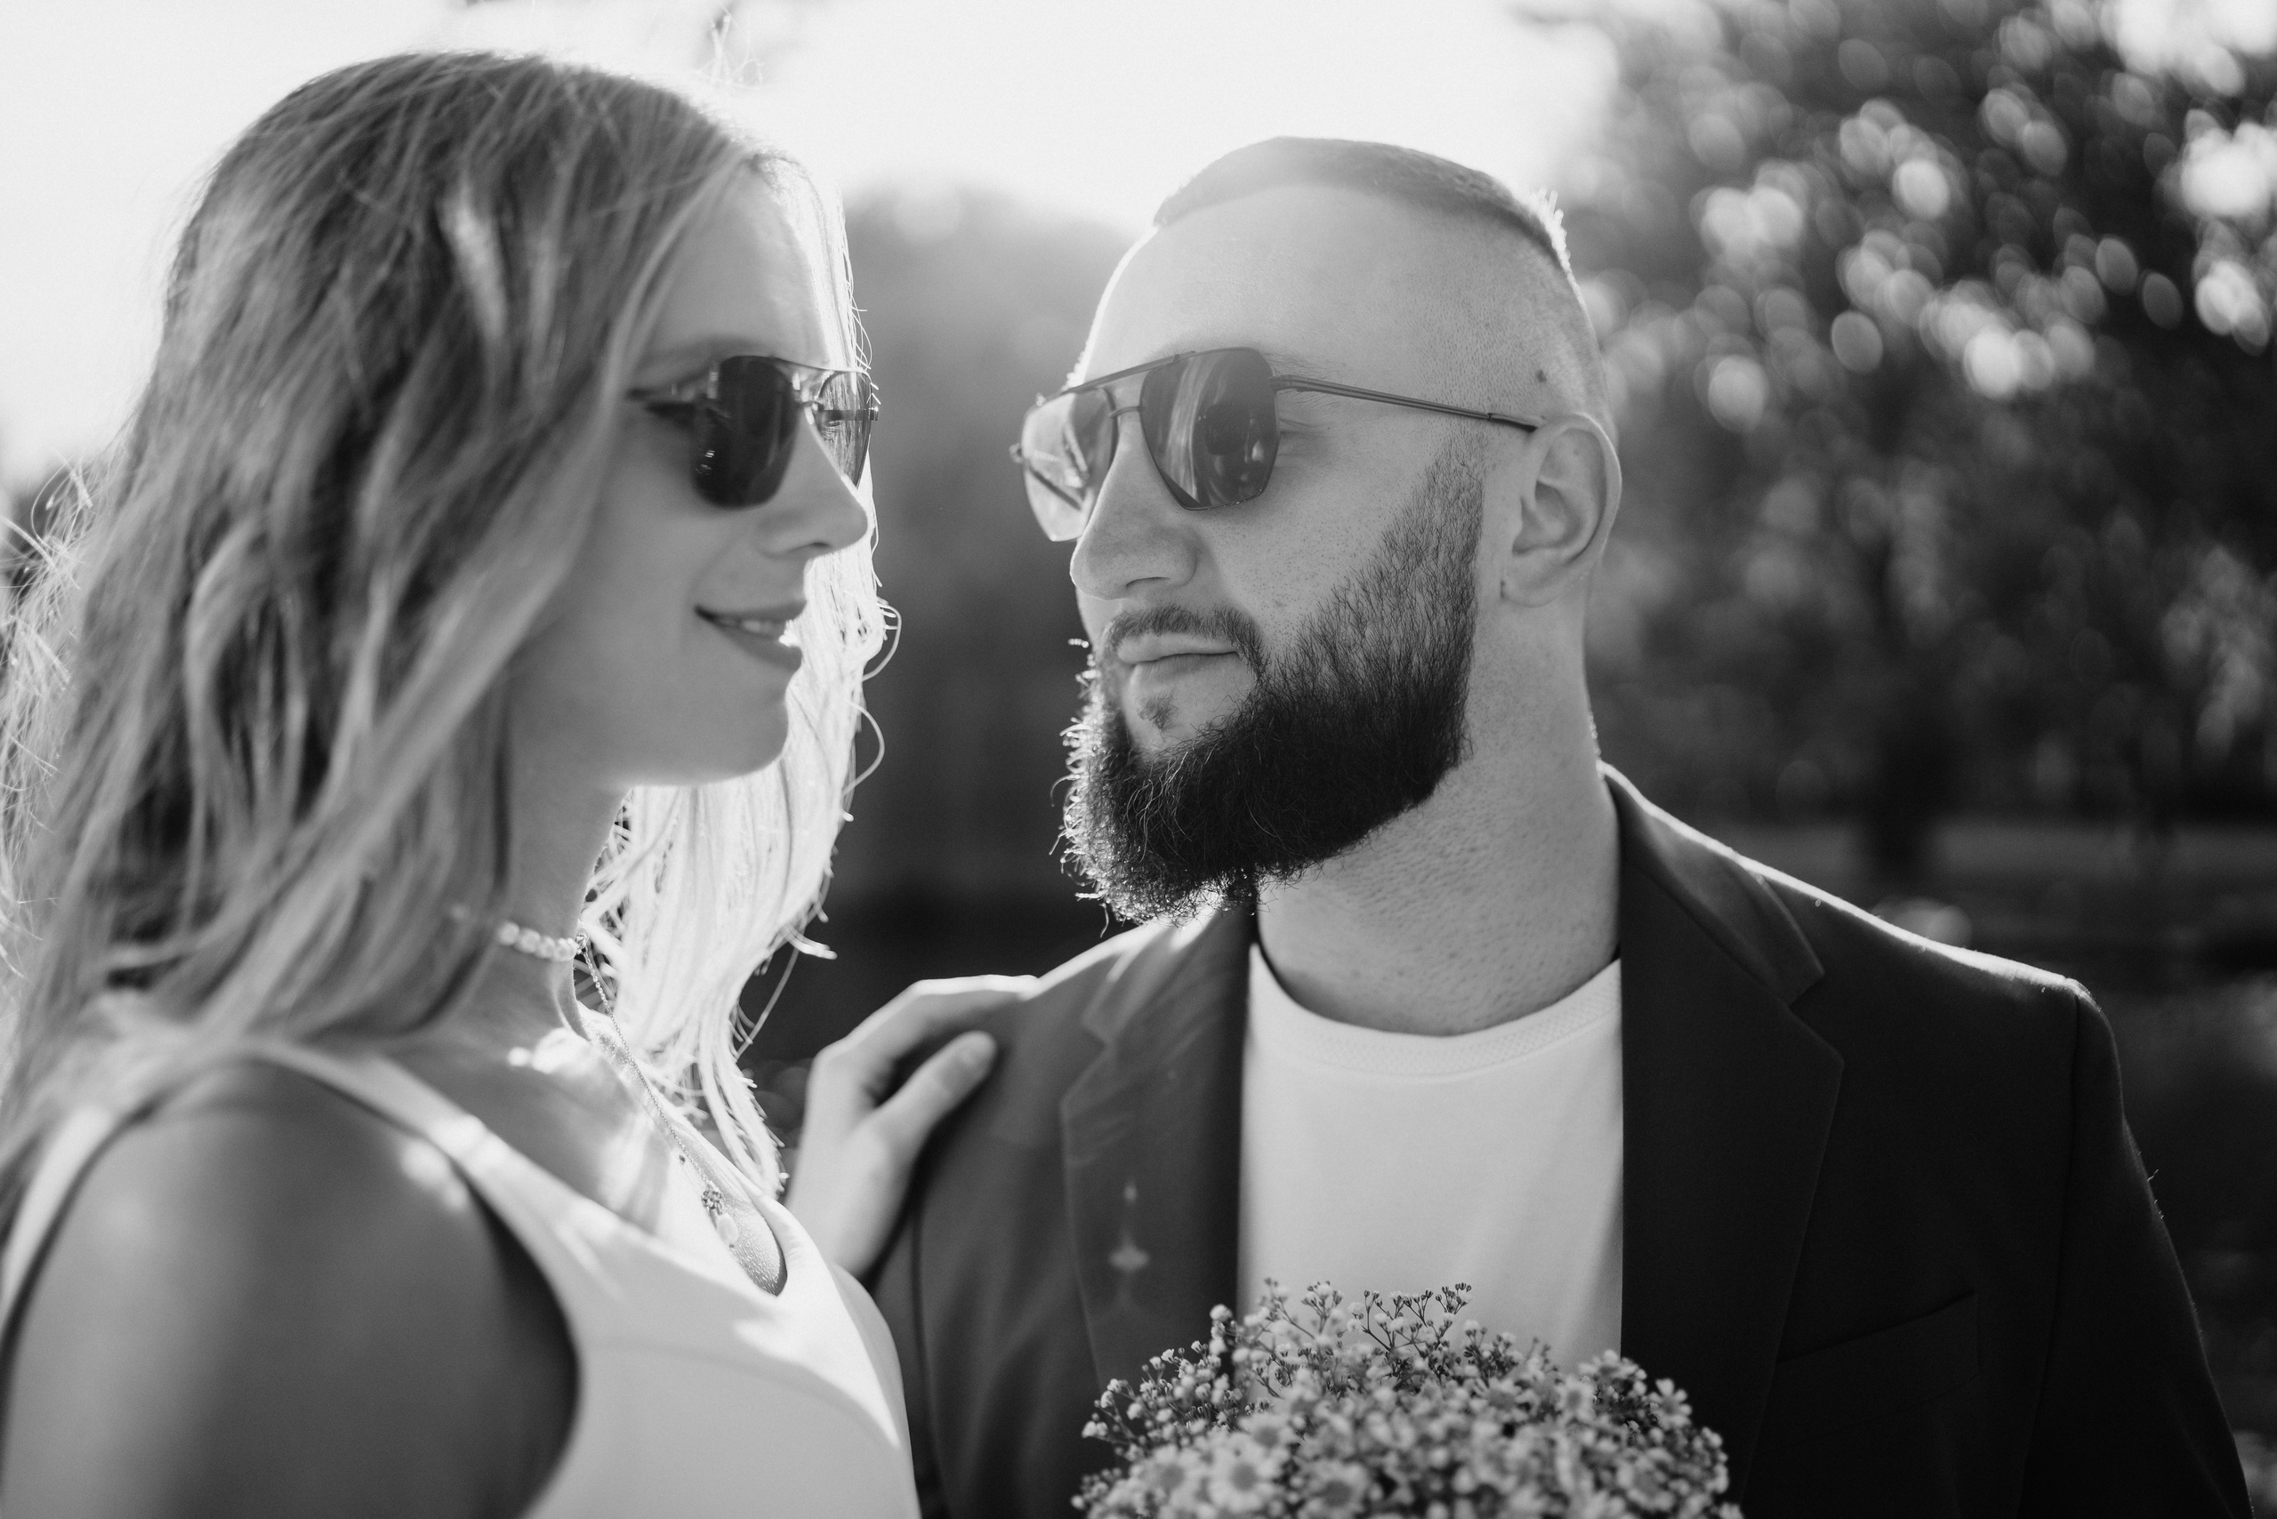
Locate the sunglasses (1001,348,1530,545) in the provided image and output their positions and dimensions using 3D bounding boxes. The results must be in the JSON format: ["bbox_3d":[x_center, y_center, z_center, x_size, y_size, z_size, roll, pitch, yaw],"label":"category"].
[{"bbox_3d":[0.053,-0.098,0.738,0.146,0.050,0.142,1,-3,-36],"label":"sunglasses"}]

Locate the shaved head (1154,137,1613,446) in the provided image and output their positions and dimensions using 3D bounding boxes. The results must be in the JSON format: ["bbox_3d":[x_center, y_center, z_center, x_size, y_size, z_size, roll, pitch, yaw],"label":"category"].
[{"bbox_3d":[0.083,-0.134,0.761,0.185,0.150,0.158,1,-3,-36],"label":"shaved head"}]

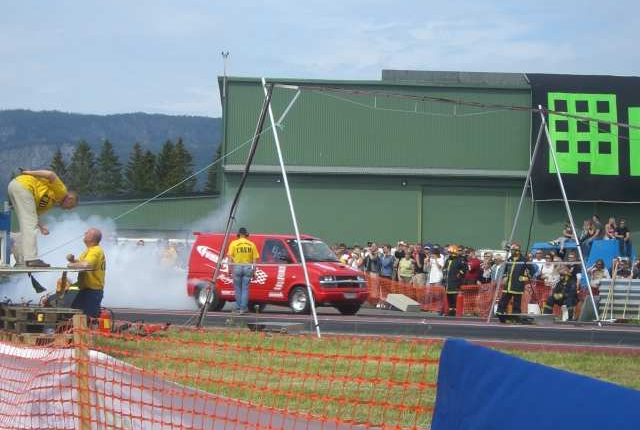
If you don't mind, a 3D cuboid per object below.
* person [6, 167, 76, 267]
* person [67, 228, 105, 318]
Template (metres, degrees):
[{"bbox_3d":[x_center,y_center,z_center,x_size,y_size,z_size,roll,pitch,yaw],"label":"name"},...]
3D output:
[{"bbox_3d":[-3.262,0.041,20.500,0.780,1.150,0.520,0,-1,12],"label":"person"},{"bbox_3d":[-2.793,1.024,20.700,0.500,1.750,0.550,0,-1,18],"label":"person"}]

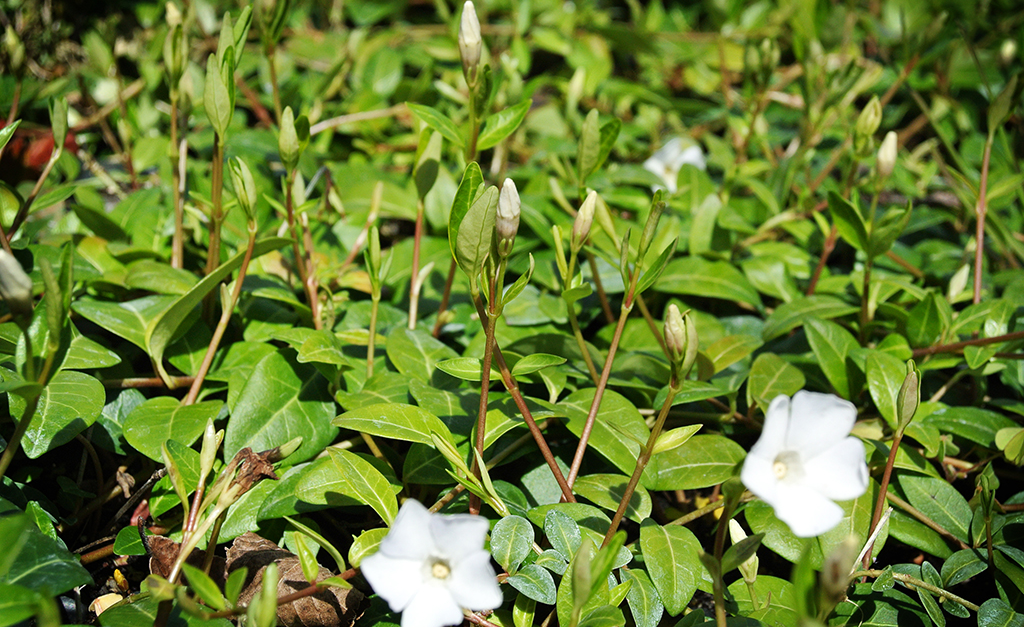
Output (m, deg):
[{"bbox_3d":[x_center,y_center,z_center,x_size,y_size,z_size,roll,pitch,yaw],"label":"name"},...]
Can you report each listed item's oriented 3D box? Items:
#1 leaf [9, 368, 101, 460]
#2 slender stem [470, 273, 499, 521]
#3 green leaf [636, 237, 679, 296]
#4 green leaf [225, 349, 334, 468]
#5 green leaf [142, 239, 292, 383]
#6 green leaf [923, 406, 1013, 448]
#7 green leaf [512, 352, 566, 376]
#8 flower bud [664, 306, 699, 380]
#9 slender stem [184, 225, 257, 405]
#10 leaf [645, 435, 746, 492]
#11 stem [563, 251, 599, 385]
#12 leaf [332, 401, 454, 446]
[{"bbox_3d":[-0.116,0.025,0.535,0.024,0.006,0.026,9,54,-3],"label":"leaf"},{"bbox_3d":[-0.006,0.019,0.493,0.003,0.058,0.003,5,13,0],"label":"slender stem"},{"bbox_3d":[0.033,-0.011,0.491,0.004,0.017,0.005,36,7,-14],"label":"green leaf"},{"bbox_3d":[-0.059,0.024,0.535,0.027,0.006,0.037,37,69,14],"label":"green leaf"},{"bbox_3d":[-0.082,-0.004,0.588,0.052,0.015,0.014,-46,0,-10],"label":"green leaf"},{"bbox_3d":[0.118,0.029,0.545,0.025,0.004,0.011,10,42,7],"label":"green leaf"},{"bbox_3d":[0.006,0.012,0.500,0.014,0.003,0.007,-15,36,-13],"label":"green leaf"},{"bbox_3d":[0.038,0.006,0.475,0.007,0.018,0.006,-3,13,0],"label":"flower bud"},{"bbox_3d":[-0.078,0.001,0.567,0.003,0.052,0.003,22,11,0],"label":"slender stem"},{"bbox_3d":[0.044,0.036,0.508,0.026,0.005,0.017,-7,40,-7],"label":"leaf"},{"bbox_3d":[0.019,0.001,0.595,0.006,0.040,0.004,-10,15,2],"label":"stem"},{"bbox_3d":[-0.031,0.028,0.545,0.032,0.005,0.015,11,35,6],"label":"leaf"}]

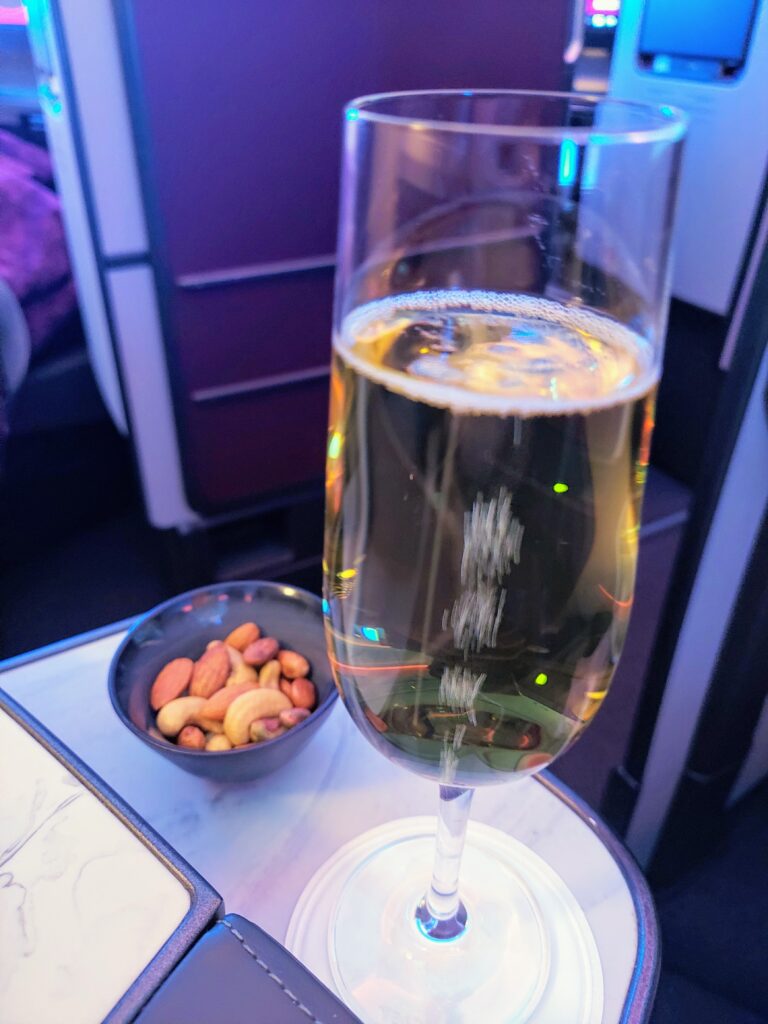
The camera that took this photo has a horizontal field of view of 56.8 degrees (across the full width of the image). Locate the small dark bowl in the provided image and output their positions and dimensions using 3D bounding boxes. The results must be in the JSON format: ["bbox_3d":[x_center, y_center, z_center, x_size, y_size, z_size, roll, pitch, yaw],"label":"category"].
[{"bbox_3d":[-0.054,0.069,0.265,0.084,0.043,0.084,0,34,0],"label":"small dark bowl"}]

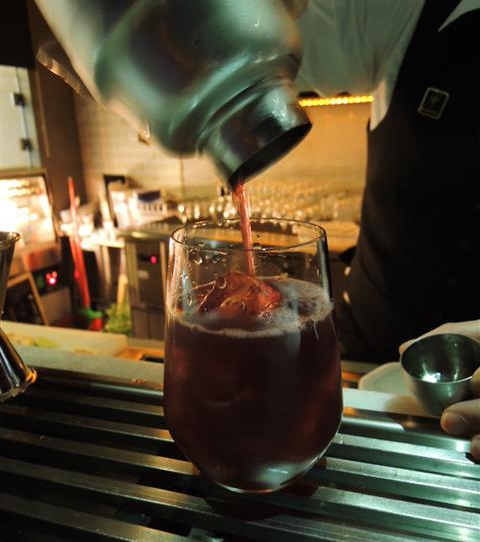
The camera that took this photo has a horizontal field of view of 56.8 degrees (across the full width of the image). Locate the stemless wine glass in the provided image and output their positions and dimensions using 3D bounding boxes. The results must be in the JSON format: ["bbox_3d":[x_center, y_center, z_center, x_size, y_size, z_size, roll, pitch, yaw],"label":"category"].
[{"bbox_3d":[0.006,0.042,0.210,0.086,0.122,0.086,-2,17,0],"label":"stemless wine glass"}]

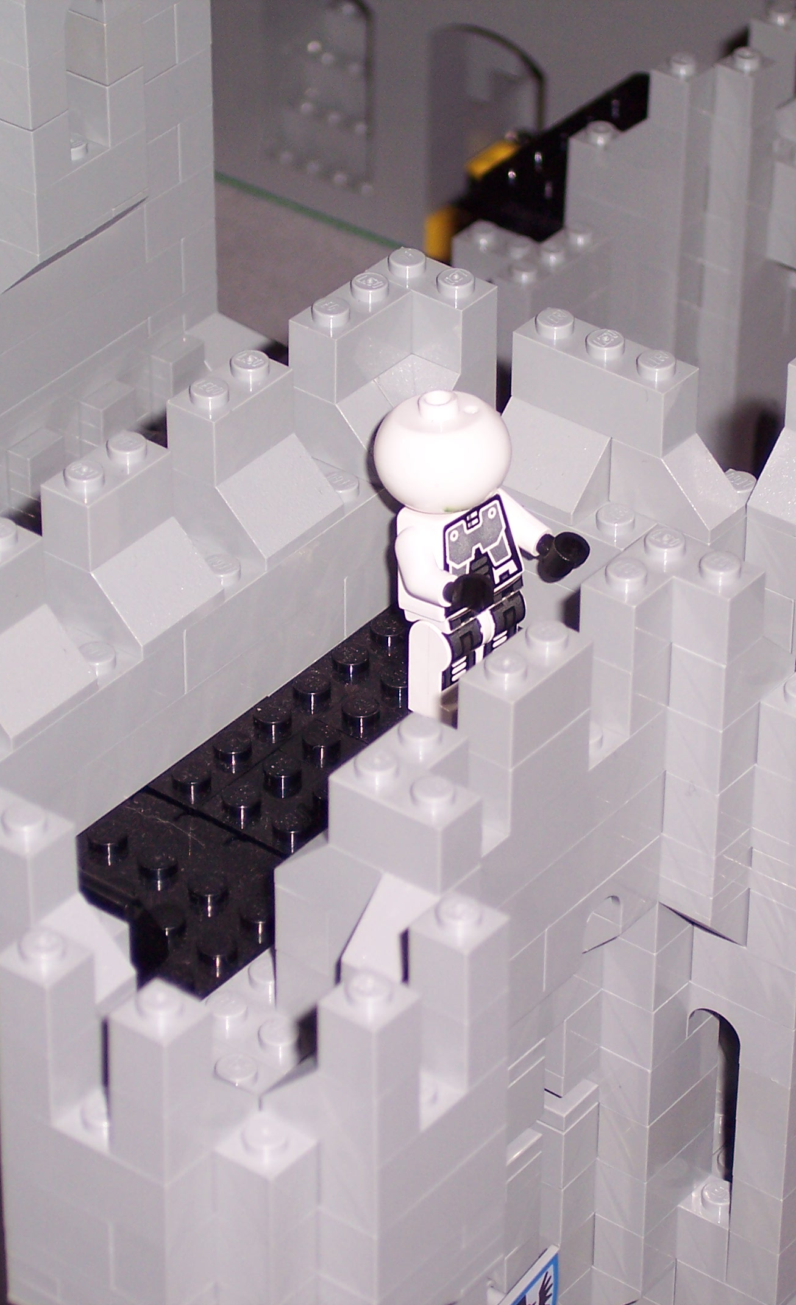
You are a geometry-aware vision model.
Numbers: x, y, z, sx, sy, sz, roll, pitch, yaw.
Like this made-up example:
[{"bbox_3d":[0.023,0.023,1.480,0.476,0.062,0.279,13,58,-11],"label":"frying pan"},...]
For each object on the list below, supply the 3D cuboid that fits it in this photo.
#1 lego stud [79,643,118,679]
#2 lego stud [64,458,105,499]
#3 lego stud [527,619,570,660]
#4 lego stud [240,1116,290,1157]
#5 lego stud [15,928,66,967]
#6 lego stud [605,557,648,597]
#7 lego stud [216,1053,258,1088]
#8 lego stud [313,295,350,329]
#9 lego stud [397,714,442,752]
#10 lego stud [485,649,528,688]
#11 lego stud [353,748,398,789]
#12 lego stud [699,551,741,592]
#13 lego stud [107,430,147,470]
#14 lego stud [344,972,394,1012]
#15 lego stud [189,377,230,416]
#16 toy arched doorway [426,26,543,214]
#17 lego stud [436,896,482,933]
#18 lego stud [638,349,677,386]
[{"bbox_3d":[-0.037,0.001,0.638,0.005,0.002,0.005,0,36,0],"label":"lego stud"},{"bbox_3d":[-0.038,-0.021,0.636,0.005,0.002,0.005,0,36,0],"label":"lego stud"},{"bbox_3d":[0.018,-0.002,0.610,0.005,0.002,0.005,0,36,0],"label":"lego stud"},{"bbox_3d":[-0.014,0.052,0.567,0.005,0.002,0.005,0,36,0],"label":"lego stud"},{"bbox_3d":[-0.038,0.032,0.564,0.005,0.002,0.005,0,36,0],"label":"lego stud"},{"bbox_3d":[0.027,-0.009,0.619,0.005,0.002,0.005,0,36,0],"label":"lego stud"},{"bbox_3d":[-0.019,0.049,0.604,0.005,0.002,0.005,0,36,0],"label":"lego stud"},{"bbox_3d":[-0.009,-0.043,0.668,0.005,0.002,0.005,0,36,0],"label":"lego stud"},{"bbox_3d":[0.002,0.009,0.594,0.005,0.002,0.005,0,36,0],"label":"lego stud"},{"bbox_3d":[0.013,0.002,0.604,0.005,0.002,0.005,0,36,0],"label":"lego stud"},{"bbox_3d":[-0.003,0.013,0.588,0.005,0.002,0.005,0,36,0],"label":"lego stud"},{"bbox_3d":[0.038,-0.010,0.623,0.005,0.002,0.005,0,36,0],"label":"lego stud"},{"bbox_3d":[-0.033,-0.025,0.641,0.005,0.002,0.005,0,36,0],"label":"lego stud"},{"bbox_3d":[-0.003,0.036,0.558,0.005,0.002,0.005,0,36,0],"label":"lego stud"},{"bbox_3d":[-0.023,-0.032,0.652,0.005,0.002,0.005,0,36,0],"label":"lego stud"},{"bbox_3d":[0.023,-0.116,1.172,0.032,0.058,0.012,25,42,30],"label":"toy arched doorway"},{"bbox_3d":[0.007,0.028,0.566,0.005,0.002,0.005,0,36,0],"label":"lego stud"},{"bbox_3d":[0.033,-0.036,0.658,0.005,0.002,0.005,0,36,0],"label":"lego stud"}]

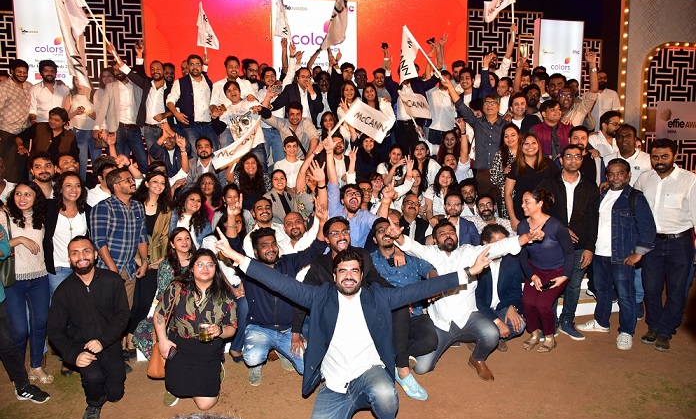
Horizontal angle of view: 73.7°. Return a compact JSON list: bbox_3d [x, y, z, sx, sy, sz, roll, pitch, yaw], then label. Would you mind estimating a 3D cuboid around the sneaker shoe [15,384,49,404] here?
[{"bbox_3d":[-2.256,1.312,3.320,0.275,0.110,0.105,1,6,13],"label":"sneaker shoe"}]

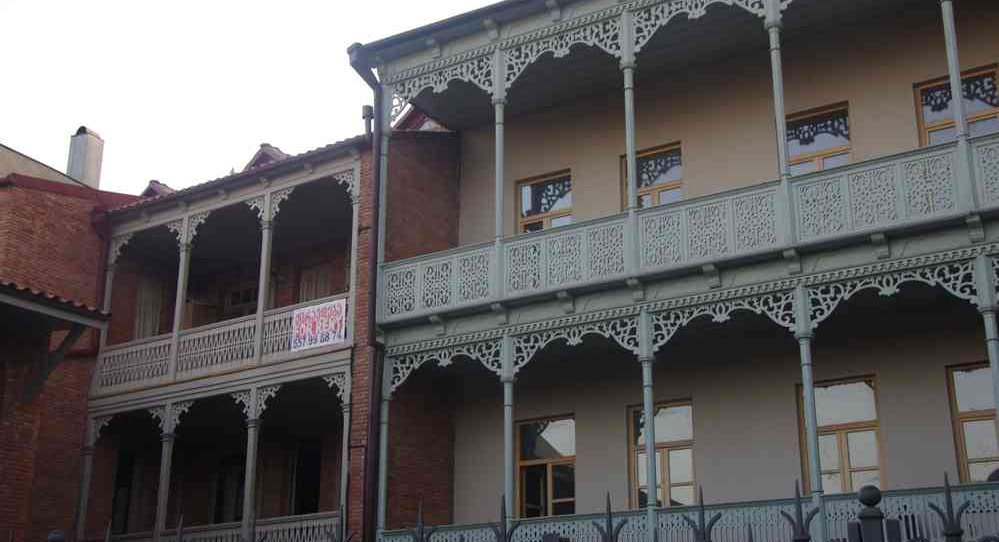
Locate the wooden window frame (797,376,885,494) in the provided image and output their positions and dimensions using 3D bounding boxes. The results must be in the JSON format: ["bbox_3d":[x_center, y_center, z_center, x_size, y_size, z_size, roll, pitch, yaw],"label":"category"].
[{"bbox_3d":[5.229,2.724,18.168,1.261,2.172,0.124,-11,-22,29],"label":"wooden window frame"}]

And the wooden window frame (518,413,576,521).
[{"bbox_3d":[0.817,3.614,20.657,1.246,2.165,0.124,-11,-22,29],"label":"wooden window frame"}]

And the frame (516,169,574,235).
[{"bbox_3d":[0.834,-0.784,22.165,1.240,2.163,0.124,-11,-22,29],"label":"frame"}]

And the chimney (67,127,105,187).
[{"bbox_3d":[-9.612,-2.572,27.771,0.680,1.550,0.500,-11,-22,29],"label":"chimney"}]

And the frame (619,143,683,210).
[{"bbox_3d":[2.715,-1.165,21.104,1.232,2.169,0.124,-11,-22,29],"label":"frame"}]

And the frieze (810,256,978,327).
[{"bbox_3d":[5.279,0.315,16.044,2.236,0.581,0.062,-11,-22,29],"label":"frieze"}]

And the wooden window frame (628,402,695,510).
[{"bbox_3d":[2.683,3.232,19.605,1.232,2.180,0.124,-11,-22,29],"label":"wooden window frame"}]

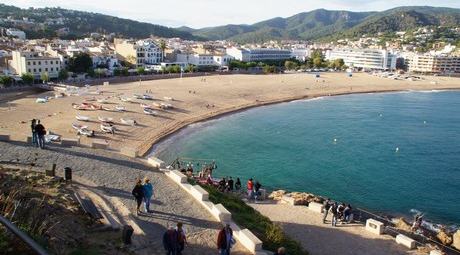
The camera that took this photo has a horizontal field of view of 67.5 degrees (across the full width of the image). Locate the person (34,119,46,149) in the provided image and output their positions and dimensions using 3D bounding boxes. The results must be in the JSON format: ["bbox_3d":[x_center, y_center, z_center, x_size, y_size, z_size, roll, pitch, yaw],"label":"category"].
[{"bbox_3d":[-10.999,0.400,20.022,0.580,1.740,0.420,-3,13,-15],"label":"person"}]

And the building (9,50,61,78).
[{"bbox_3d":[-94.667,-29.040,168.442,12.500,13.500,17.500,8,15,32],"label":"building"}]

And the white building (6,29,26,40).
[{"bbox_3d":[-215.116,-93.419,347.821,18.000,10.500,12.000,-8,15,-29],"label":"white building"}]

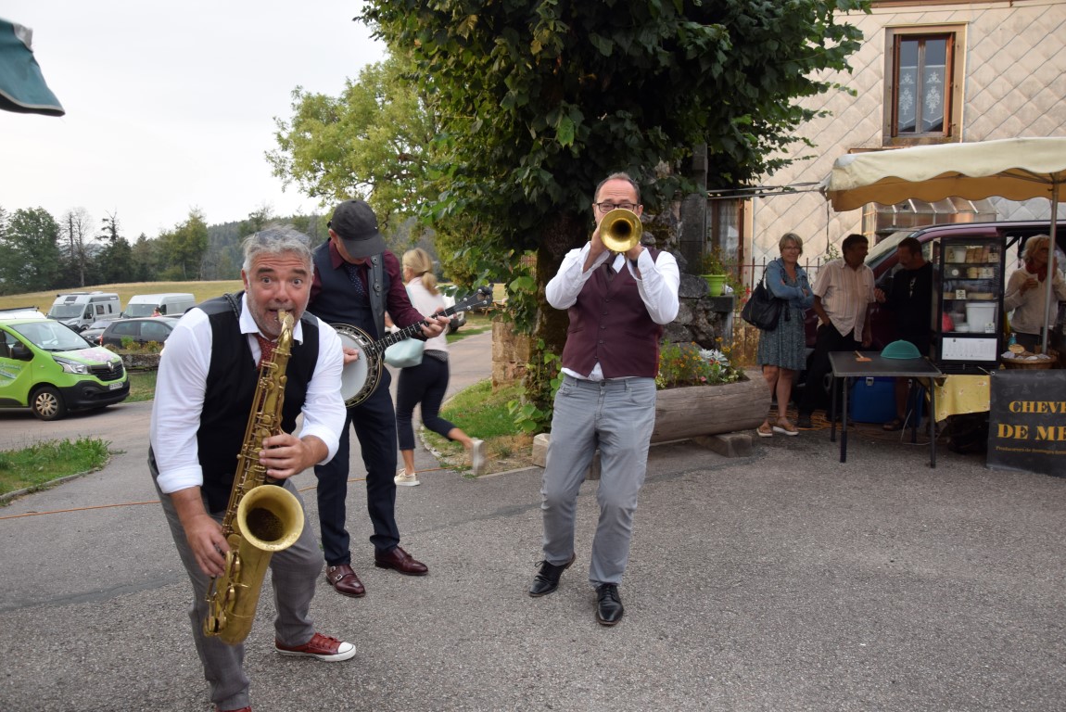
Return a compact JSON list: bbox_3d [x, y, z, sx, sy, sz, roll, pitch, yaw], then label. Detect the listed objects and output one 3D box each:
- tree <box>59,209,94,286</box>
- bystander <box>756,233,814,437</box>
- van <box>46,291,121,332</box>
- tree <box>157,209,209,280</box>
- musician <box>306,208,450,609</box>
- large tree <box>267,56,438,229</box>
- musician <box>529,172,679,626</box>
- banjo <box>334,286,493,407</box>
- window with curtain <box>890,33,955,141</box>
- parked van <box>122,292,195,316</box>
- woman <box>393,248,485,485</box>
[{"bbox_3d":[-82.663,-19.722,145.000,6.200,15.000,6.200,0,4,0],"label":"tree"},{"bbox_3d":[2.090,-0.189,6.650,0.500,1.680,0.420,0,4,-6],"label":"bystander"},{"bbox_3d":[-28.484,-2.657,51.000,2.100,2.700,5.900,-1,4,-11],"label":"van"},{"bbox_3d":[-63.361,-20.057,145.000,9.000,14.000,9.000,0,4,0],"label":"tree"},{"bbox_3d":[-0.695,0.176,3.500,0.660,1.750,0.520,-1,4,-13],"label":"musician"},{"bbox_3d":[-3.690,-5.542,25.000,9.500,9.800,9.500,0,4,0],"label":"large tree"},{"bbox_3d":[0.283,0.155,3.150,0.620,1.740,0.520,1,4,12],"label":"musician"},{"bbox_3d":[-0.546,-0.069,3.200,0.890,0.340,0.110,-27,-5,10],"label":"banjo"},{"bbox_3d":[5.938,-4.131,12.200,0.940,1.580,0.160,1,4,10],"label":"window with curtain"},{"bbox_3d":[-22.773,-2.581,49.000,2.080,2.520,5.800,0,4,-9],"label":"parked van"},{"bbox_3d":[-0.647,0.059,5.400,0.680,1.620,0.500,4,6,44],"label":"woman"}]

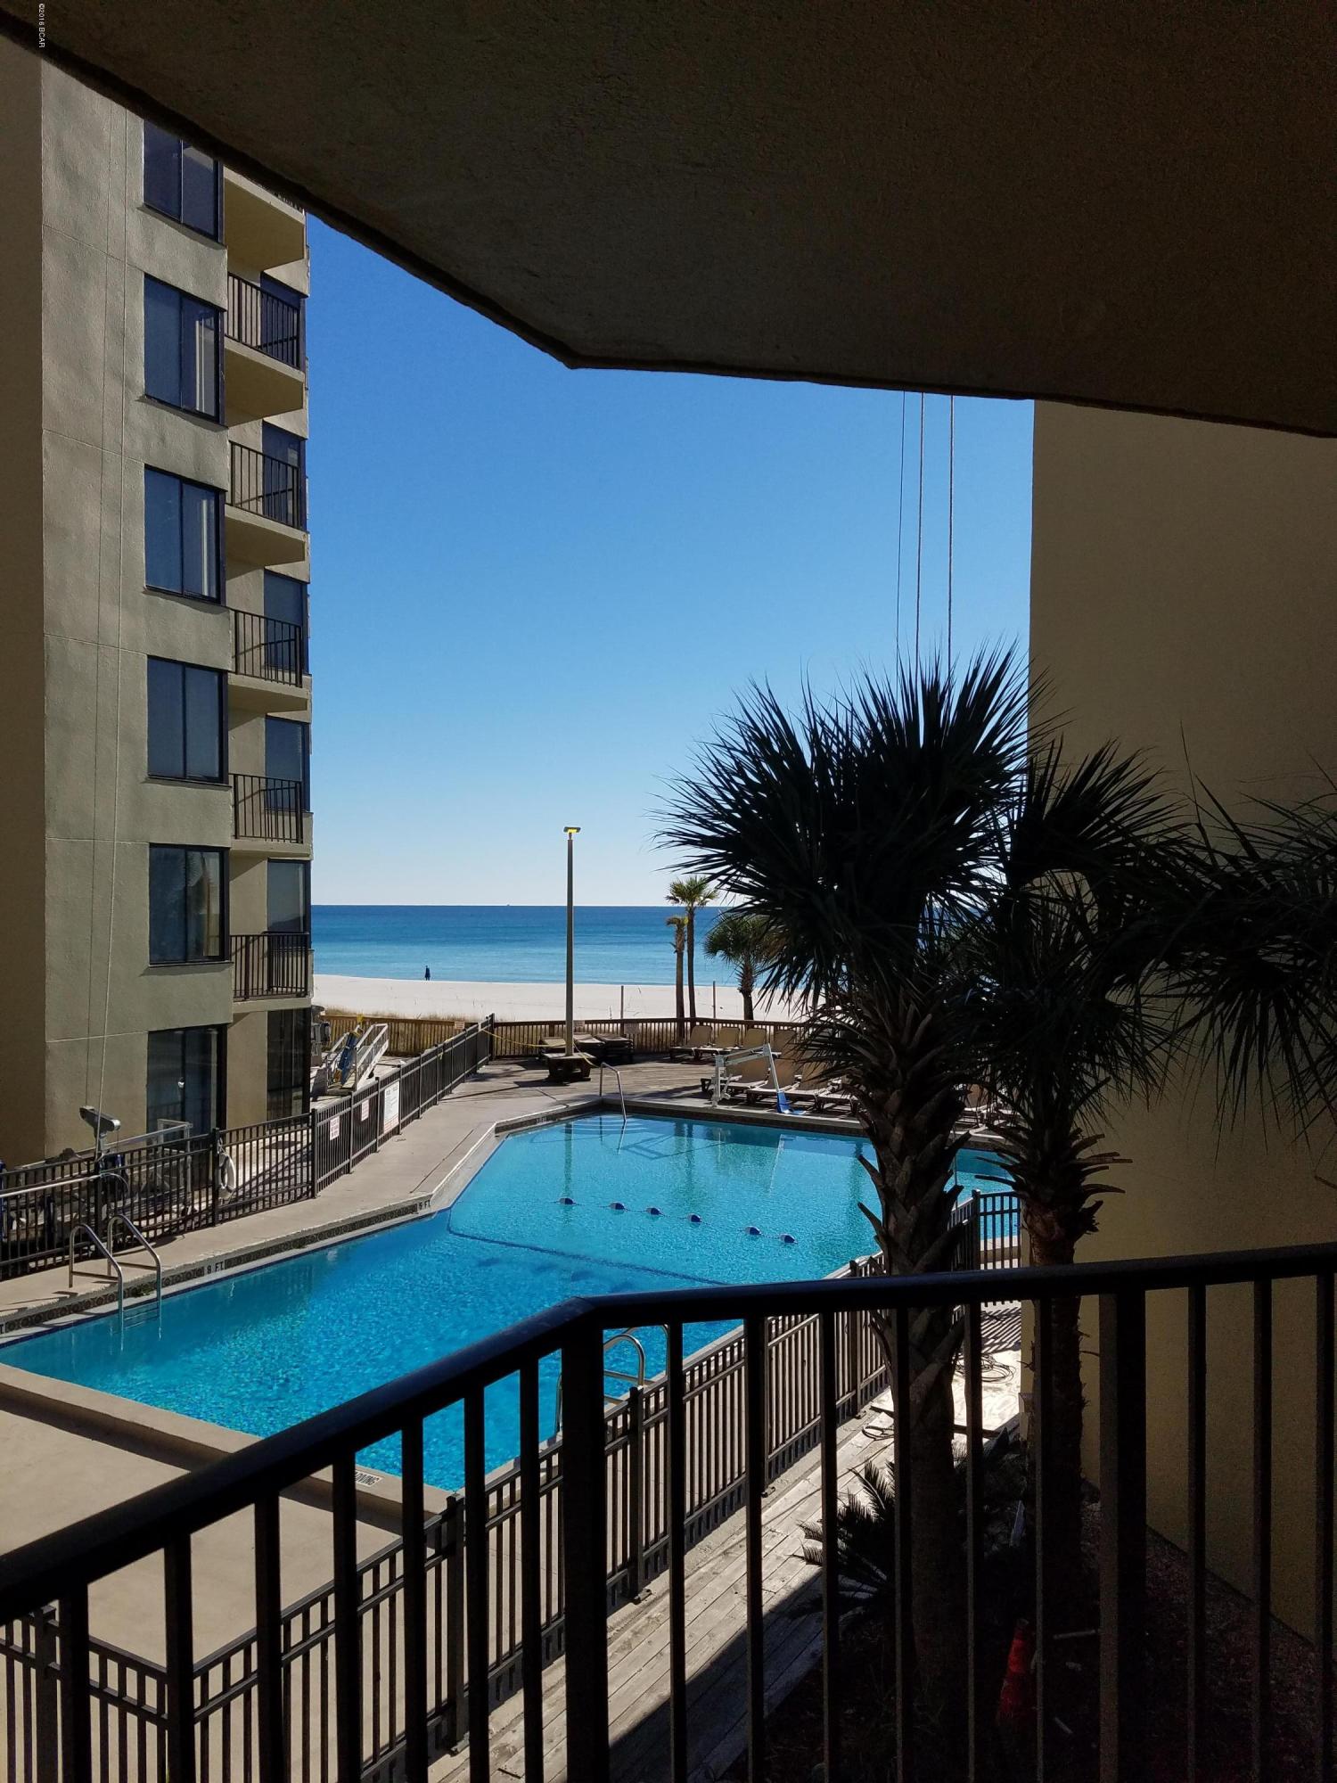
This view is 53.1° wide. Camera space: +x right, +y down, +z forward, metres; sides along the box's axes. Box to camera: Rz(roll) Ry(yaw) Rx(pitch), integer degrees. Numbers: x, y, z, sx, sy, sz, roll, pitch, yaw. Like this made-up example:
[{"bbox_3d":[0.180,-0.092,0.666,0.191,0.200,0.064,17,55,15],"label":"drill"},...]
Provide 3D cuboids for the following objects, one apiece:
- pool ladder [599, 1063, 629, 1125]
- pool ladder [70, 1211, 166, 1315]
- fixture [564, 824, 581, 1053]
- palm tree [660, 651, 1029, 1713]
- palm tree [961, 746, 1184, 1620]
[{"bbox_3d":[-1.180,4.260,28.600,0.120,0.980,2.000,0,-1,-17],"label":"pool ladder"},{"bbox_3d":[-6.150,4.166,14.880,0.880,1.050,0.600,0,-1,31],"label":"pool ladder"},{"bbox_3d":[-2.420,1.479,33.600,0.380,6.200,0.380,0,-1,0],"label":"fixture"},{"bbox_3d":[1.020,1.550,7.150,2.100,5.640,2.100,0,-1,0],"label":"palm tree"},{"bbox_3d":[2.450,1.740,8.150,1.500,5.300,1.500,0,-1,0],"label":"palm tree"}]

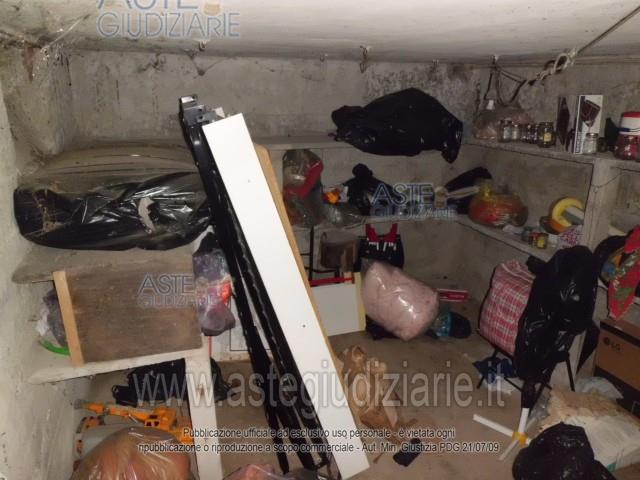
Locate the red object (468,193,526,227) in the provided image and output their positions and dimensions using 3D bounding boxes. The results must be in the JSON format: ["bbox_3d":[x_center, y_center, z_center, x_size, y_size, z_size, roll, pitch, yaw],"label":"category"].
[{"bbox_3d":[1.086,-0.205,2.949,0.310,0.165,0.240,5,18,21],"label":"red object"}]

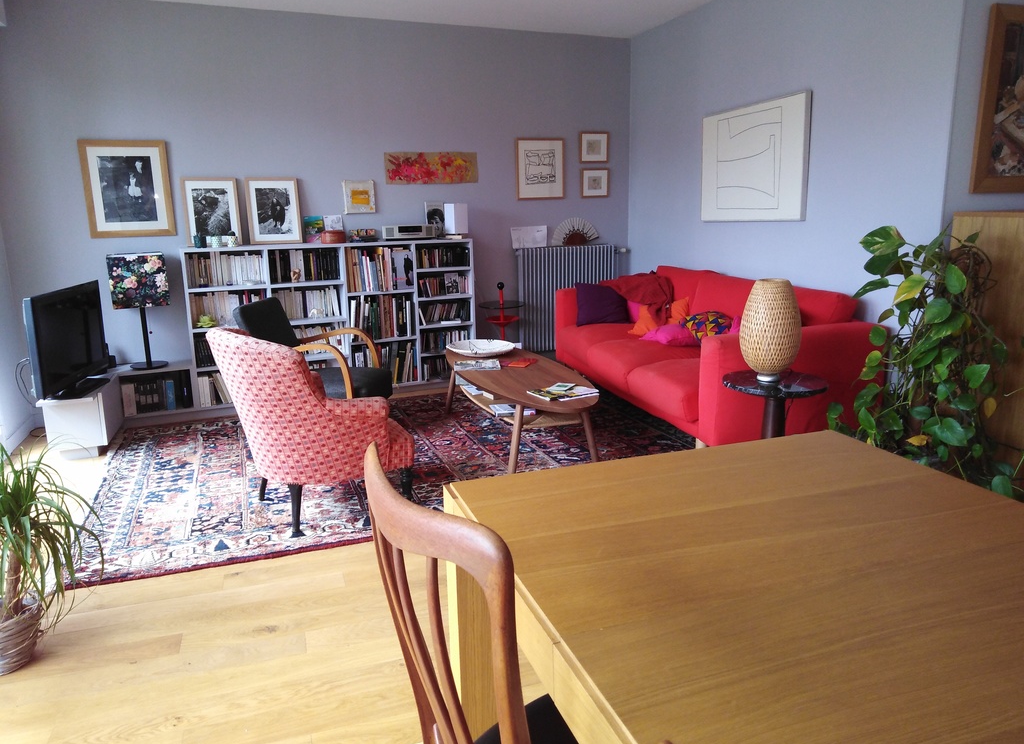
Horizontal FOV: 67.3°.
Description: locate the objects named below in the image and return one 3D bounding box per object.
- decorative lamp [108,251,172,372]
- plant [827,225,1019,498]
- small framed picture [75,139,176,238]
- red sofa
[{"bbox_3d":[-2.206,-0.361,4.598,0.300,0.670,0.300,-7,13,-24],"label":"decorative lamp"},{"bbox_3d":[1.623,0.018,3.024,0.620,1.130,0.580,-5,13,-17],"label":"plant"},{"bbox_3d":[-2.293,-1.096,4.602,0.470,0.570,0.025,-7,13,-24],"label":"small framed picture"},{"bbox_3d":[1.012,-0.140,4.528,0.930,0.825,2.130,-5,13,-17],"label":"red sofa"}]

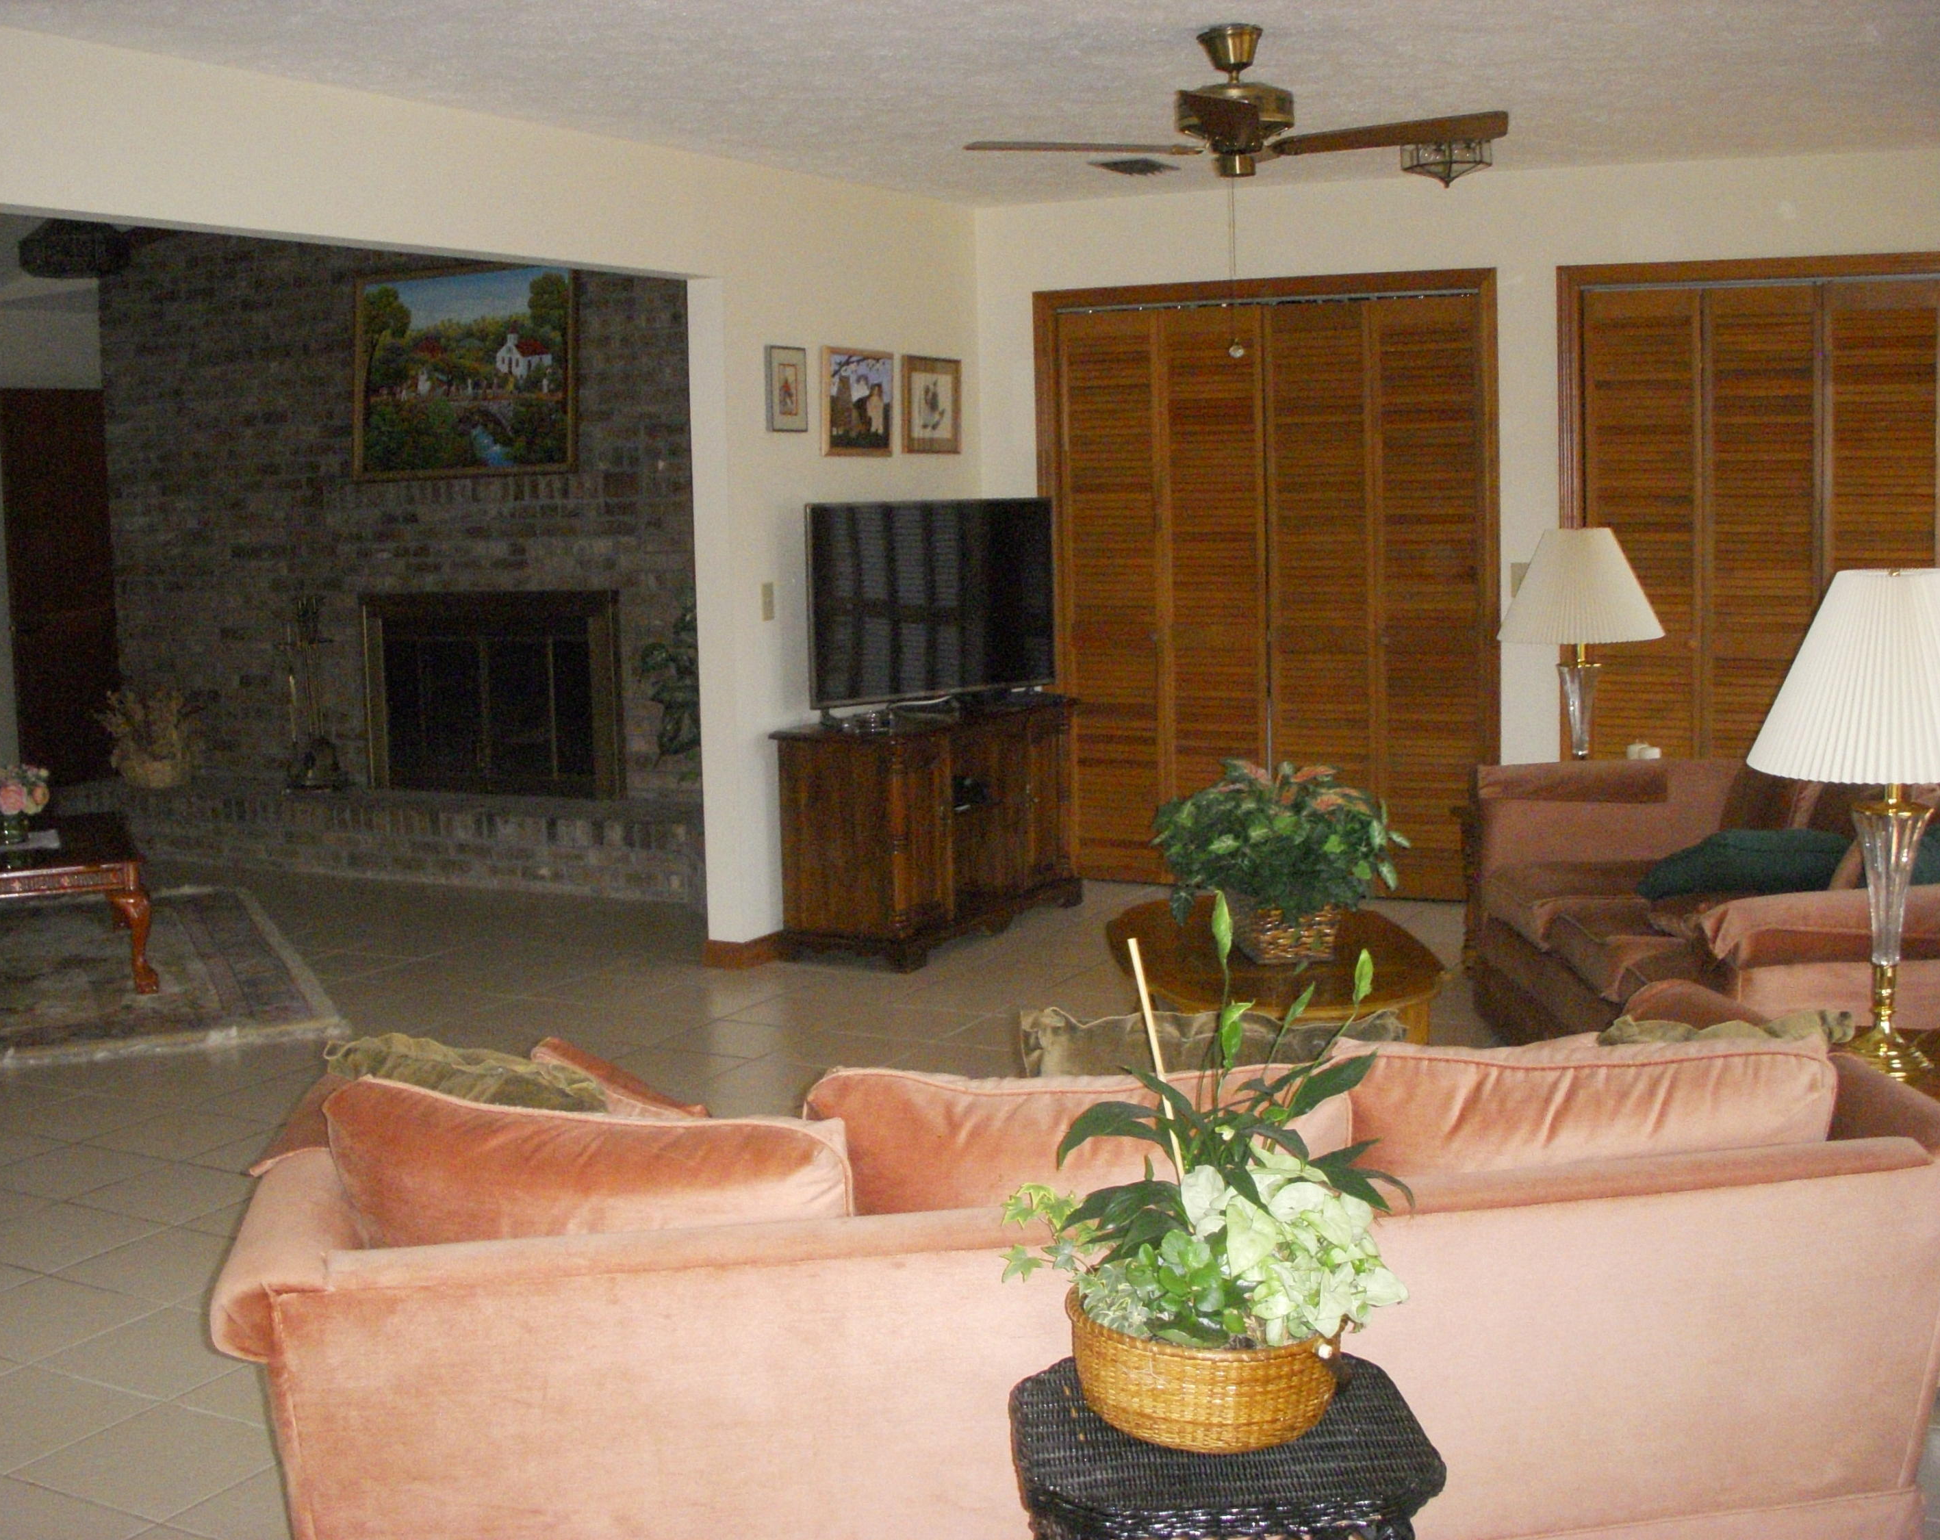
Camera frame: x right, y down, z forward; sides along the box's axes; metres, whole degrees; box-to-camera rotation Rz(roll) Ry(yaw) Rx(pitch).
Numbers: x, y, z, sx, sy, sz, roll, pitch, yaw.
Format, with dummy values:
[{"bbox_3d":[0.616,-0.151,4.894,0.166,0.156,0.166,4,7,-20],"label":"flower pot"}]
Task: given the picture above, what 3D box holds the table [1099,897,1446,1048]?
[{"bbox_3d":[0.666,0.601,5.069,0.685,0.428,1.228,-2,8,-2],"label":"table"}]

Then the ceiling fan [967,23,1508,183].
[{"bbox_3d":[0.556,-1.391,4.761,1.150,0.315,1.150,0,8,7],"label":"ceiling fan"}]

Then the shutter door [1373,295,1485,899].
[{"bbox_3d":[1.529,-0.565,7.534,0.370,2.011,0.035,2,9,25],"label":"shutter door"}]

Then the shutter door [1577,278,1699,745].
[{"bbox_3d":[2.137,-0.530,7.200,0.385,2.020,0.035,3,9,27],"label":"shutter door"}]

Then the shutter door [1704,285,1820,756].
[{"bbox_3d":[2.475,-0.515,7.085,0.370,1.999,0.035,2,9,25],"label":"shutter door"}]

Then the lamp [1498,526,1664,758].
[{"bbox_3d":[1.700,-0.282,6.270,0.455,0.800,0.455,3,9,27],"label":"lamp"}]

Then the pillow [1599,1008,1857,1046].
[{"bbox_3d":[0.944,0.481,2.930,0.380,0.380,0.150,-4,26,-19],"label":"pillow"}]

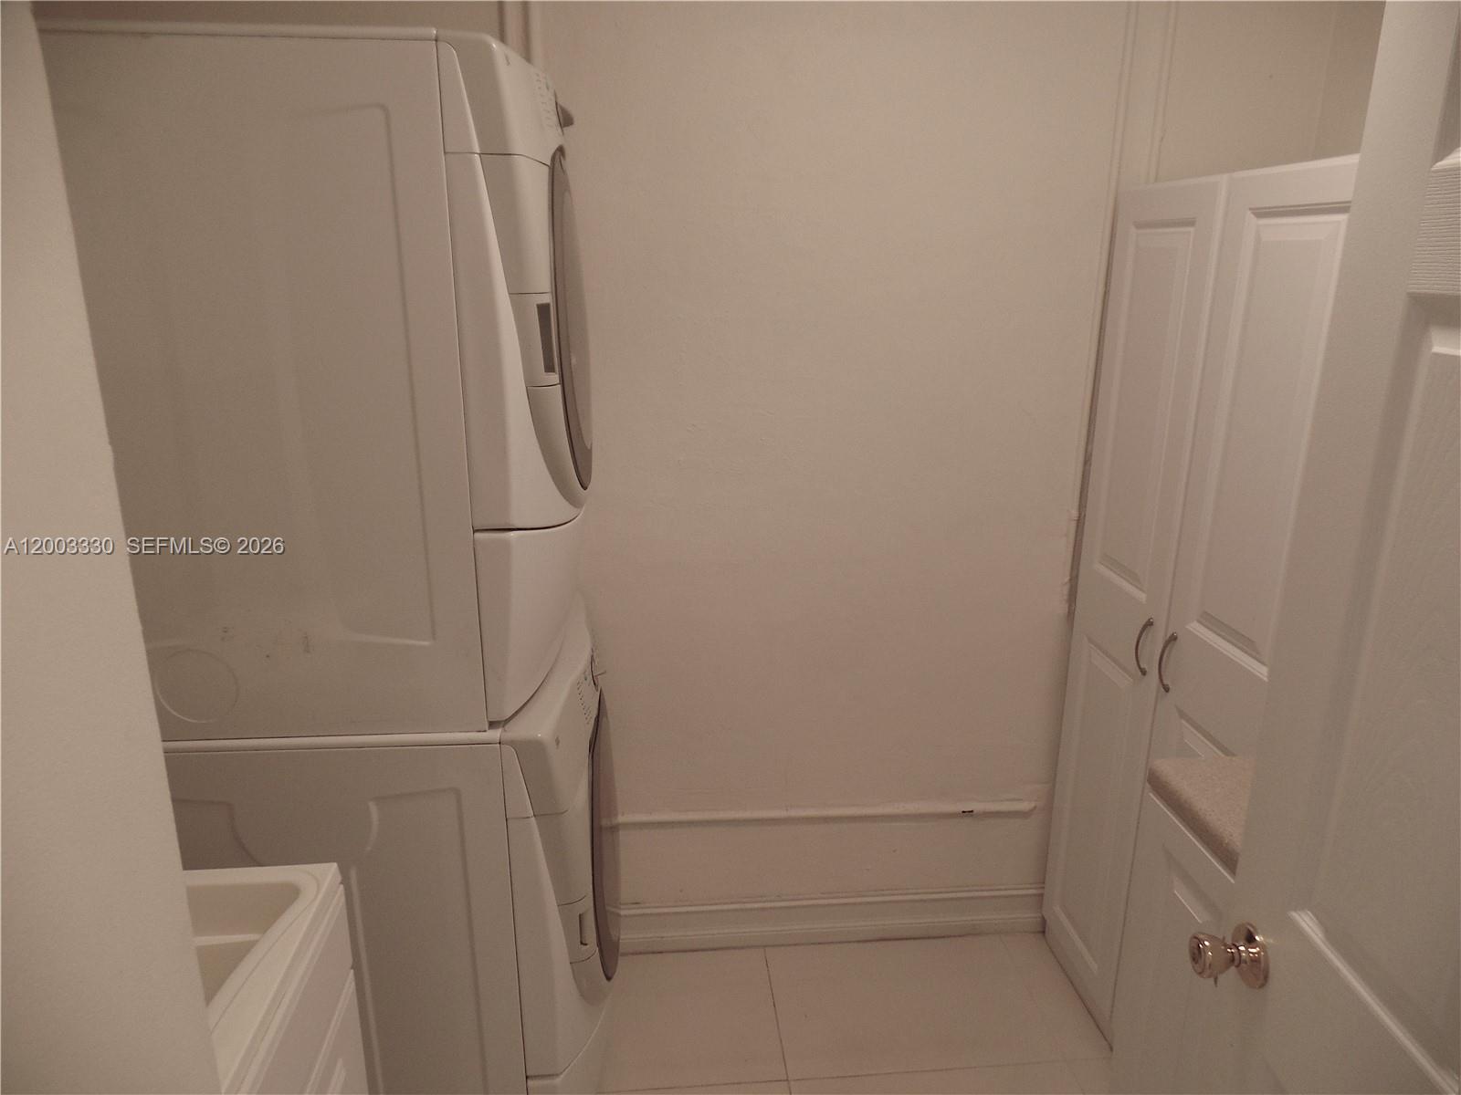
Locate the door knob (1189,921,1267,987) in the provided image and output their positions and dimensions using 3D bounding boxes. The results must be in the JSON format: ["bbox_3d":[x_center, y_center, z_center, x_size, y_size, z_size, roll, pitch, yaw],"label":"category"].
[{"bbox_3d":[0.518,0.430,1.022,0.062,0.065,0.065,0,16,0],"label":"door knob"}]

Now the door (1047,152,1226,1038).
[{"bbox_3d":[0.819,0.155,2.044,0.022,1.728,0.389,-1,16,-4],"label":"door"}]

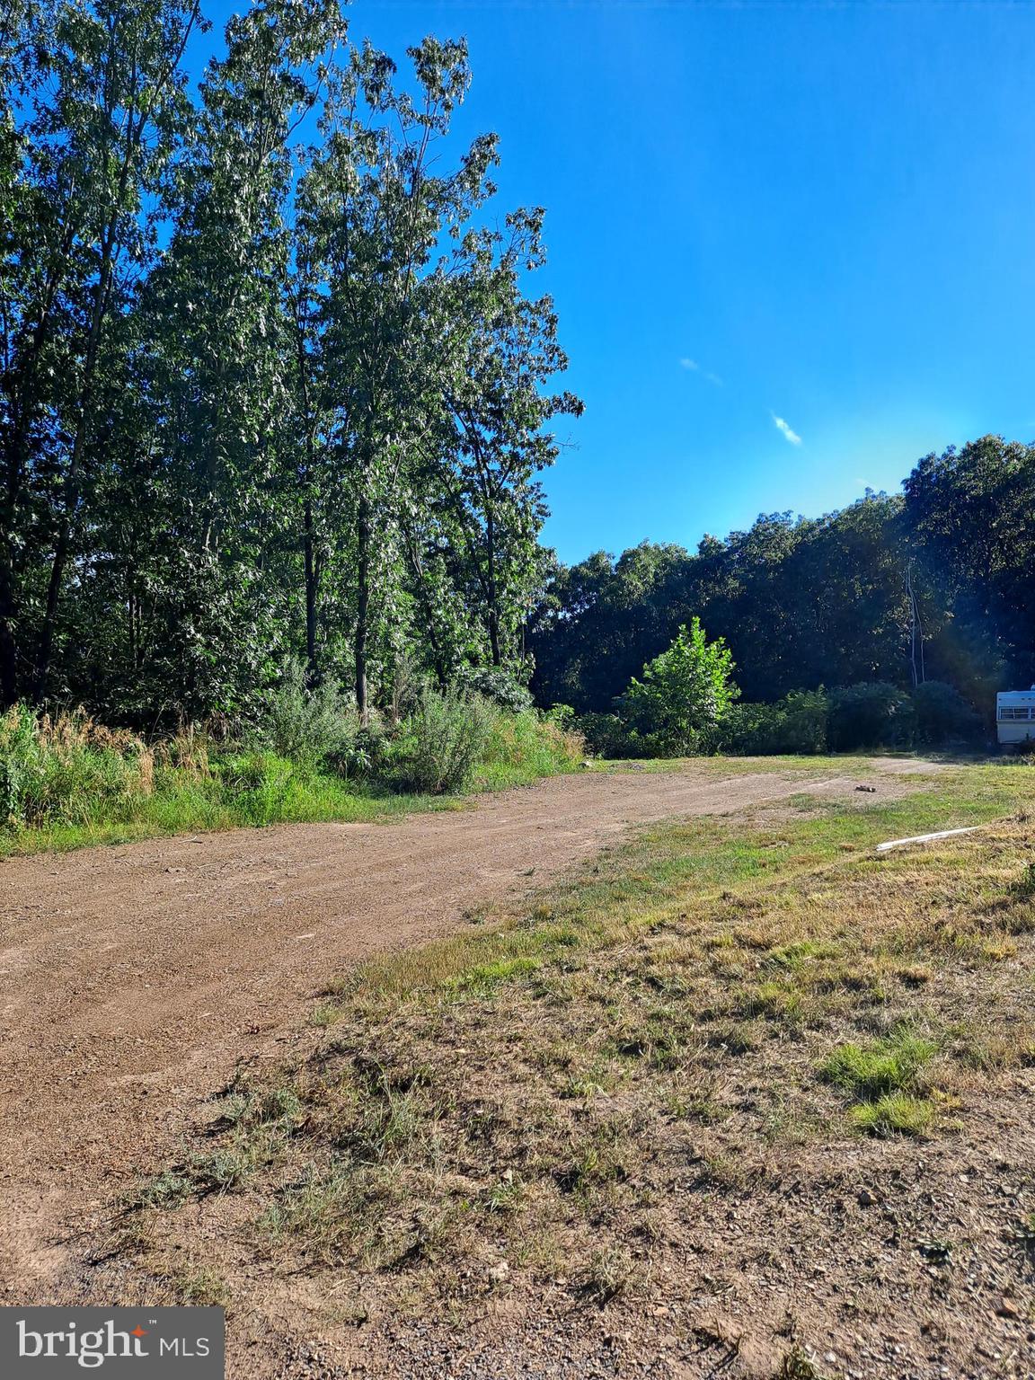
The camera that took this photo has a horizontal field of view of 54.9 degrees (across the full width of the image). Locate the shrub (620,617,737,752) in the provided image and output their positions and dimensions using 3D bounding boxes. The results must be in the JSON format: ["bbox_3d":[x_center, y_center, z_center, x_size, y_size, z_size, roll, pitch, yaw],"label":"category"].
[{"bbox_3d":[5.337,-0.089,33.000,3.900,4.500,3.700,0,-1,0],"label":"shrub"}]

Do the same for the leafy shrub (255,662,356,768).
[{"bbox_3d":[-4.039,0.483,19.000,2.000,2.150,1.900,0,-1,0],"label":"leafy shrub"}]

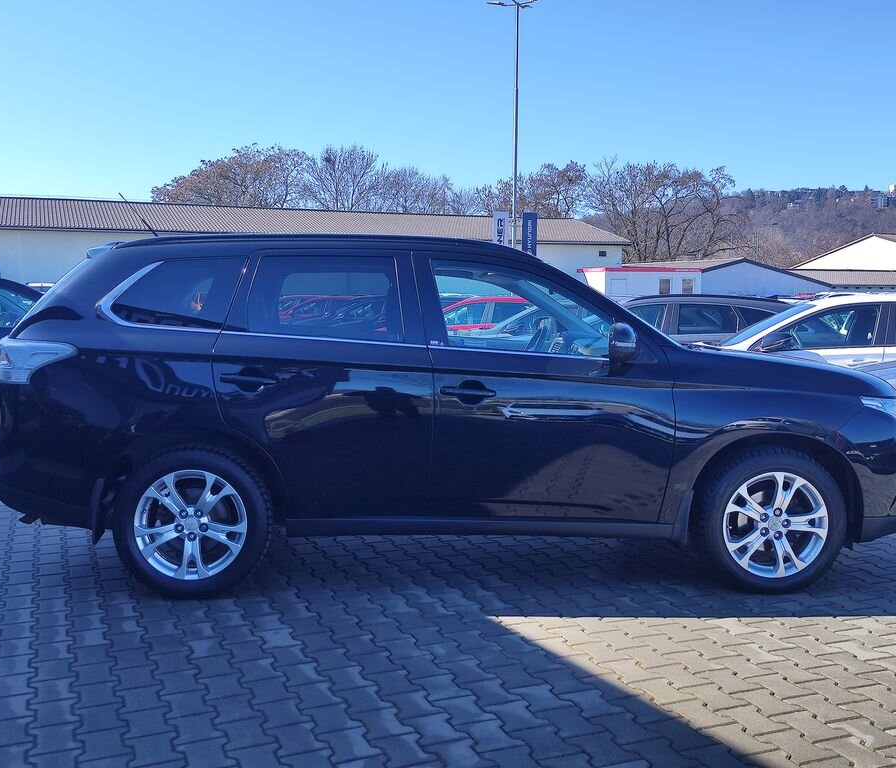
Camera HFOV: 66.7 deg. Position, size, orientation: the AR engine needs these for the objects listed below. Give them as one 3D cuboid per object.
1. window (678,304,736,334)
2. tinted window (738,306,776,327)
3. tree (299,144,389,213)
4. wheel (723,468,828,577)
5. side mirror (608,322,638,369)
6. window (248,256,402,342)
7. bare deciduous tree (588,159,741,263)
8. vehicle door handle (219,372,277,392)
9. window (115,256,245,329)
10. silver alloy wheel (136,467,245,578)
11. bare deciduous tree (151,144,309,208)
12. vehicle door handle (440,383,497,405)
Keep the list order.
[{"bbox_3d":[3.280,-0.815,8.600,0.740,0.380,0.060,0,-6,-3],"label":"window"},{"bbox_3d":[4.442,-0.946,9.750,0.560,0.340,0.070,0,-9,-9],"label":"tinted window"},{"bbox_3d":[-6.845,-10.284,45.000,6.000,11.300,6.000,0,7,0],"label":"tree"},{"bbox_3d":[1.509,0.641,3.223,0.490,0.490,0.200,0,6,-1],"label":"wheel"},{"bbox_3d":[0.755,-0.168,2.936,0.135,0.185,0.220,1,6,-3],"label":"side mirror"},{"bbox_3d":[-0.546,-0.383,3.081,0.710,0.400,0.060,0,-8,-1],"label":"window"},{"bbox_3d":[18.250,-11.943,57.768,12.700,13.650,11.500,0,6,0],"label":"bare deciduous tree"},{"bbox_3d":[-0.865,-0.009,2.943,0.240,0.085,0.055,1,6,-3],"label":"vehicle door handle"},{"bbox_3d":[-1.191,-0.402,3.008,0.560,0.325,0.070,1,-8,2],"label":"window"},{"bbox_3d":[-1.160,0.627,3.155,0.490,0.490,0.200,0,6,-1],"label":"silver alloy wheel"},{"bbox_3d":[-18.279,-12.682,57.817,12.800,14.520,11.500,0,6,0],"label":"bare deciduous tree"},{"bbox_3d":[0.090,0.042,2.991,0.240,0.085,0.055,1,6,-3],"label":"vehicle door handle"}]

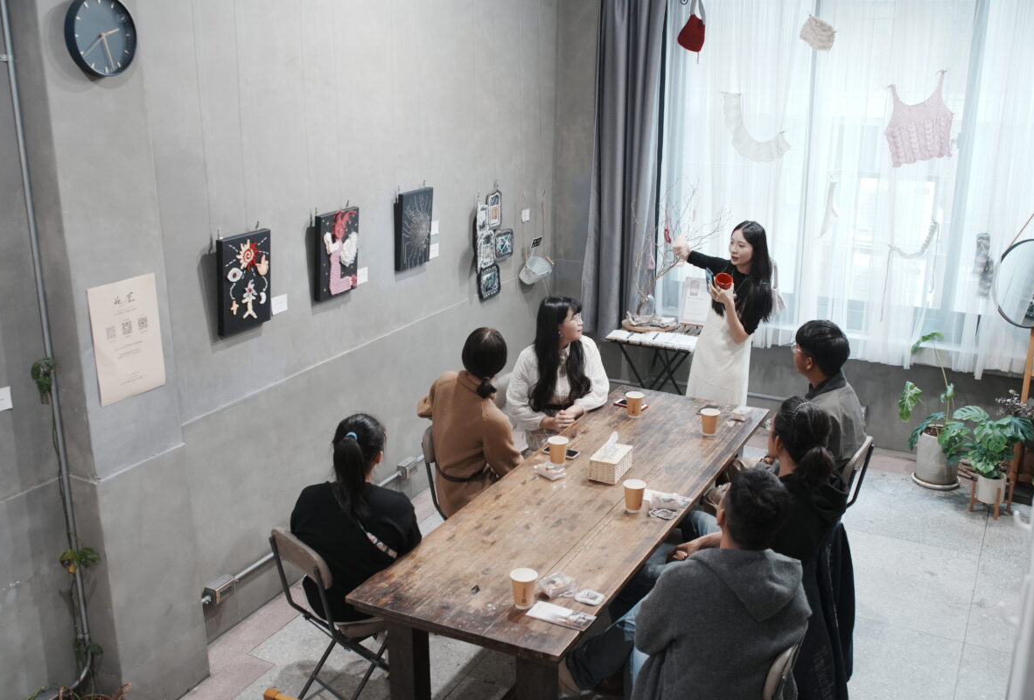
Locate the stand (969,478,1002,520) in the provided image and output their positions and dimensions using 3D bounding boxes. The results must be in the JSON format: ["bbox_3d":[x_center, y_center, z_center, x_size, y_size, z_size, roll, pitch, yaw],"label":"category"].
[{"bbox_3d":[2.642,0.811,5.675,0.170,0.172,0.170,-15,22,-41],"label":"stand"}]

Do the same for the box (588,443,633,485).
[{"bbox_3d":[0.403,0.475,4.293,0.122,0.090,0.215,8,18,26],"label":"box"}]

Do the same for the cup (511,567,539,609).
[{"bbox_3d":[0.023,0.770,3.276,0.088,0.104,0.088,0,16,0],"label":"cup"}]

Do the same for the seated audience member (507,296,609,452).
[{"bbox_3d":[0.274,0.368,5.254,0.600,1.270,0.680,-10,19,-29],"label":"seated audience member"}]

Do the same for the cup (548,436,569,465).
[{"bbox_3d":[0.177,0.436,4.401,0.088,0.104,0.088,0,16,0],"label":"cup"}]

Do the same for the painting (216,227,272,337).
[{"bbox_3d":[-1.143,-0.287,4.291,0.035,0.390,0.290,14,21,24],"label":"painting"}]

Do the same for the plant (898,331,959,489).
[{"bbox_3d":[2.465,0.332,6.016,0.380,0.900,0.370,8,18,26],"label":"plant"}]

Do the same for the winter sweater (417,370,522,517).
[{"bbox_3d":[-0.169,0.478,4.693,0.500,0.740,0.420,15,23,42],"label":"winter sweater"}]

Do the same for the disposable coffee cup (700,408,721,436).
[{"bbox_3d":[0.893,0.338,4.728,0.088,0.104,0.088,0,16,0],"label":"disposable coffee cup"}]

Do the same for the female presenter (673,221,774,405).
[{"bbox_3d":[1.055,0.145,5.351,0.520,1.640,0.430,14,21,39],"label":"female presenter"}]

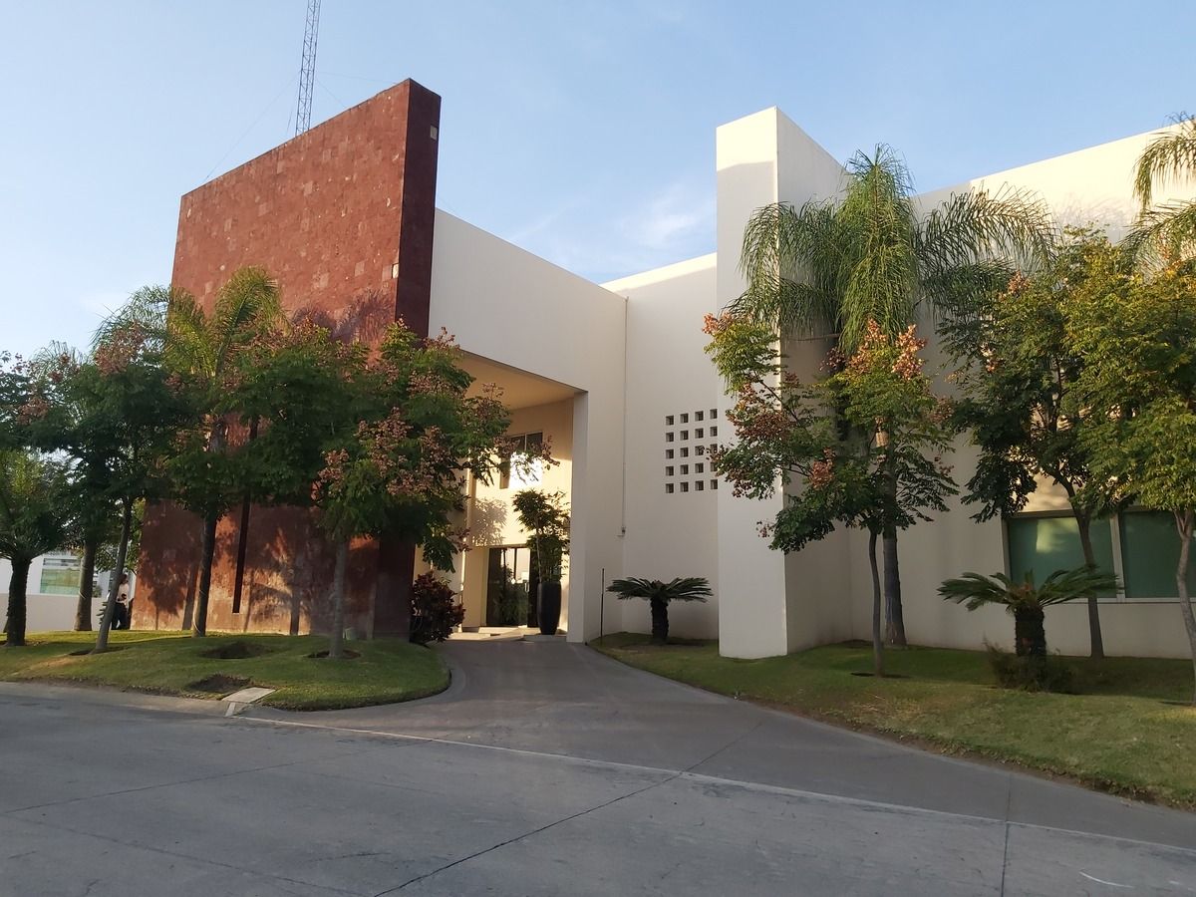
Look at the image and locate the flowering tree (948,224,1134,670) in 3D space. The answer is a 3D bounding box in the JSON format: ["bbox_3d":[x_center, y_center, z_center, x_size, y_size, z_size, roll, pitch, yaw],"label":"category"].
[{"bbox_3d":[8.256,-0.277,16.709,3.390,8.110,3.070,1,-11,0],"label":"flowering tree"}]

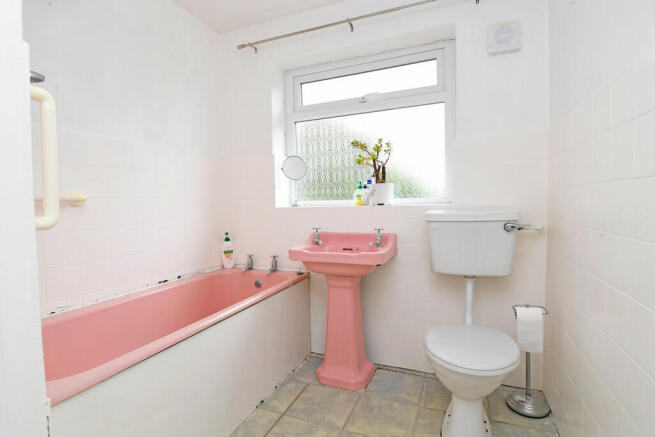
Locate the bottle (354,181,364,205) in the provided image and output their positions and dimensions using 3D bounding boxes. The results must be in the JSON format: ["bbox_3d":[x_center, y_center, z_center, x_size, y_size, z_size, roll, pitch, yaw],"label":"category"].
[{"bbox_3d":[0.201,-0.164,2.078,0.066,0.155,0.048,-1,3,11],"label":"bottle"}]

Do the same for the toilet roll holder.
[{"bbox_3d":[0.955,0.658,1.559,0.183,0.495,0.180,0,3,22],"label":"toilet roll holder"}]

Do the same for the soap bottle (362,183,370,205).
[{"bbox_3d":[0.246,-0.157,2.082,0.056,0.140,0.046,-1,3,11],"label":"soap bottle"}]

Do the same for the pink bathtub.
[{"bbox_3d":[-0.778,0.651,1.534,0.755,0.510,1.680,0,3,22],"label":"pink bathtub"}]

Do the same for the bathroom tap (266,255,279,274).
[{"bbox_3d":[-0.366,0.308,2.154,0.060,0.105,0.115,0,3,22],"label":"bathroom tap"}]

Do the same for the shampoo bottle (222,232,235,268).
[{"bbox_3d":[-0.708,0.229,2.335,0.098,0.257,0.060,-2,3,-22],"label":"shampoo bottle"}]

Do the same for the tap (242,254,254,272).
[{"bbox_3d":[-0.543,0.307,2.230,0.060,0.105,0.115,0,3,22],"label":"tap"}]

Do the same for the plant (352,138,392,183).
[{"bbox_3d":[0.280,-0.356,2.046,0.255,0.280,0.200,0,3,22],"label":"plant"}]

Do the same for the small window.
[{"bbox_3d":[0.243,-0.578,2.199,1.130,0.970,0.090,0,3,22],"label":"small window"}]

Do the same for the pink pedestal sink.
[{"bbox_3d":[0.091,0.501,1.861,0.560,0.815,0.410,0,3,22],"label":"pink pedestal sink"}]

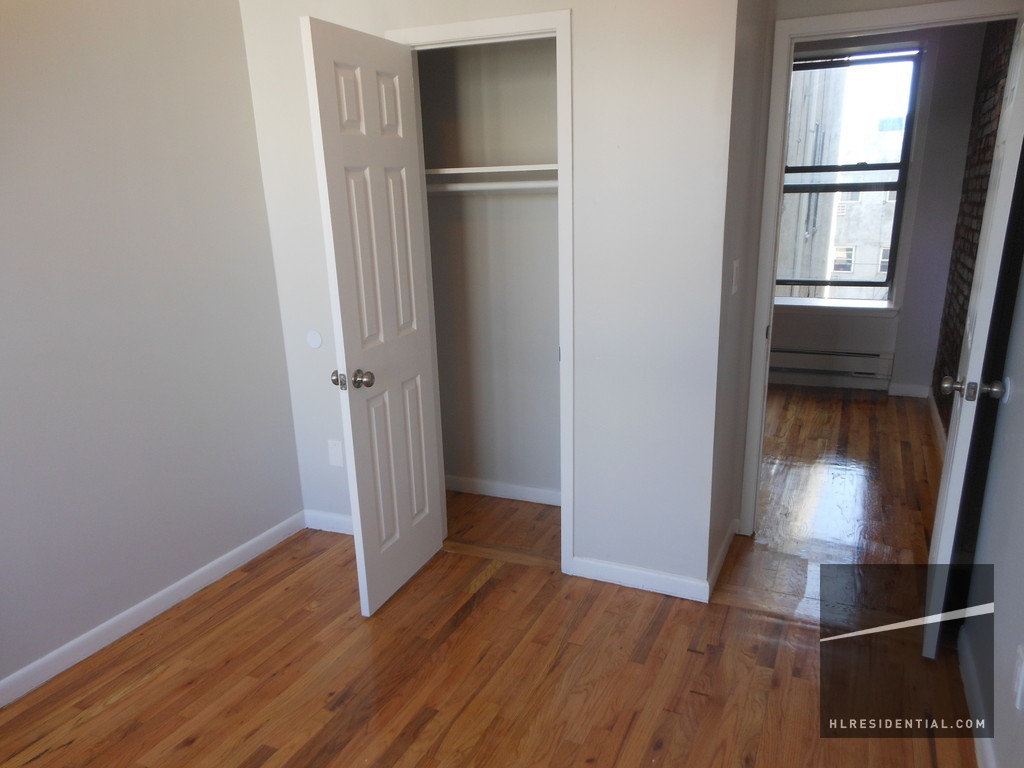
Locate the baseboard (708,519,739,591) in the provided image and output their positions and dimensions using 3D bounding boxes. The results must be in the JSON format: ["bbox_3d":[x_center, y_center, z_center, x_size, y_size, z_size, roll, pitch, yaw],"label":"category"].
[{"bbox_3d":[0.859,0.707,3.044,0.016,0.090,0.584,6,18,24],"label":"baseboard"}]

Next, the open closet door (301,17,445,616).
[{"bbox_3d":[-0.463,-0.181,2.728,0.036,2.030,0.557,5,18,24],"label":"open closet door"}]

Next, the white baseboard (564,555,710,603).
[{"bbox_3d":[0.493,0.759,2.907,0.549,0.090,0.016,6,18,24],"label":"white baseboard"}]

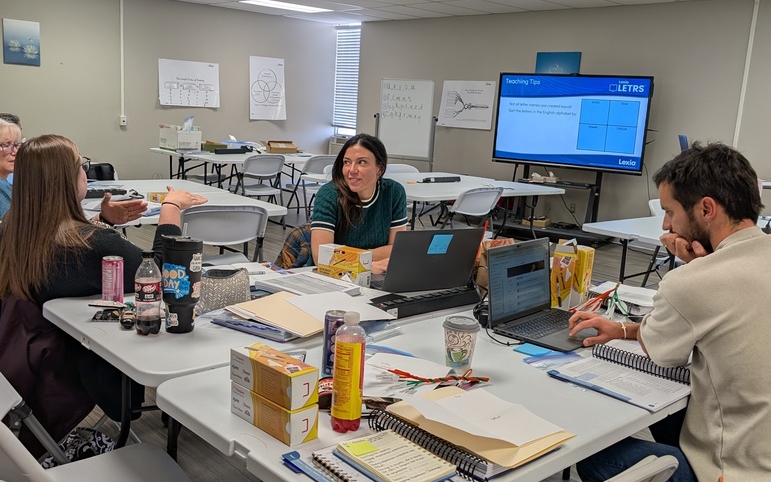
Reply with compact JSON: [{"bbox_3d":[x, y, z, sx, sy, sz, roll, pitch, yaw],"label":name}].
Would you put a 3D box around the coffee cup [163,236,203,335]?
[{"bbox_3d":[-0.558,0.119,1.953,0.114,0.254,0.114,0,12,-16],"label":"coffee cup"}]

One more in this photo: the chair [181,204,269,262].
[{"bbox_3d":[-0.968,0.158,4.092,0.460,0.785,0.500,-2,12,-25],"label":"chair"}]

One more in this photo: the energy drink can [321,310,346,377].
[{"bbox_3d":[-0.117,0.245,1.697,0.057,0.156,0.057,3,11,-1],"label":"energy drink can"}]

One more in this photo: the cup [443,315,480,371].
[{"bbox_3d":[0.185,0.262,1.772,0.090,0.127,0.090,3,11,-1],"label":"cup"}]

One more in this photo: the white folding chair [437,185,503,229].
[{"bbox_3d":[0.551,-0.047,5.566,0.460,0.785,0.500,-7,15,-42],"label":"white folding chair"}]

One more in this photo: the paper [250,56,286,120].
[{"bbox_3d":[-1.760,-2.280,10.682,0.610,0.912,0.010,-7,15,-42],"label":"paper"}]

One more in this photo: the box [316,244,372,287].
[{"bbox_3d":[-0.145,0.092,2.520,0.190,0.135,0.070,11,14,36],"label":"box"}]

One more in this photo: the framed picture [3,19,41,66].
[{"bbox_3d":[-4.254,-2.318,8.336,0.402,0.510,0.025,-7,15,-42],"label":"framed picture"}]

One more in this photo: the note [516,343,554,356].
[{"bbox_3d":[0.398,0.297,1.910,0.076,0.006,0.076,13,15,42],"label":"note"}]

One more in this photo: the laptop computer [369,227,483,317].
[{"bbox_3d":[0.118,0.051,2.540,0.350,0.238,0.300,-3,12,-27],"label":"laptop computer"}]

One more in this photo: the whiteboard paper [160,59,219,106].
[{"bbox_3d":[-2.719,-2.191,9.932,0.912,0.612,0.010,-7,15,-42],"label":"whiteboard paper"}]

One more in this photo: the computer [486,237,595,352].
[{"bbox_3d":[0.516,0.149,2.135,0.281,0.240,0.360,13,15,41],"label":"computer"}]

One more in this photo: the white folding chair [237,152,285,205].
[{"bbox_3d":[-1.287,-0.421,6.827,0.460,0.840,0.500,-7,15,-42],"label":"white folding chair"}]

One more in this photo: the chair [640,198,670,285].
[{"bbox_3d":[2.022,0.168,4.728,0.460,0.840,0.500,-7,15,-42],"label":"chair"}]

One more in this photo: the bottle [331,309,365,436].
[{"bbox_3d":[-0.073,0.261,1.417,0.062,0.237,0.062,3,11,-1],"label":"bottle"}]

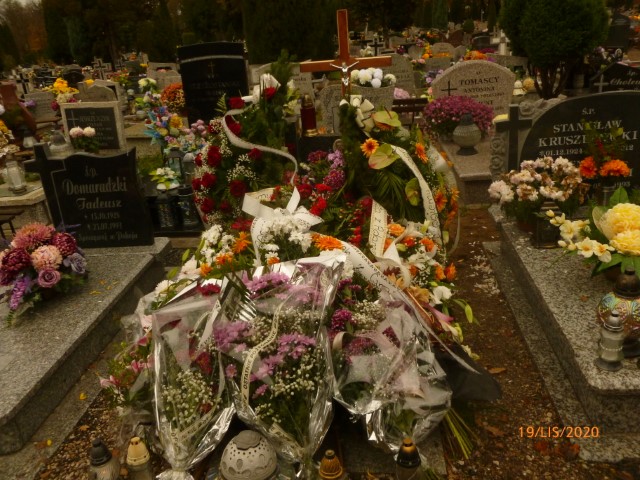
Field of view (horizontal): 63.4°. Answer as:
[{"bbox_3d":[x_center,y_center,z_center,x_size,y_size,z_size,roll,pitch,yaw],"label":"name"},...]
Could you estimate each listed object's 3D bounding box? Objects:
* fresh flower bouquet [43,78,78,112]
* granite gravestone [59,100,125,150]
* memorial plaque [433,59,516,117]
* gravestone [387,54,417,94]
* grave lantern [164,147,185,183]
[{"bbox_3d":[-3.657,-2.035,7.300,0.478,0.464,0.382,-1,20,7],"label":"fresh flower bouquet"},{"bbox_3d":[-2.623,-1.294,6.000,0.607,0.587,0.120,-1,20,7],"label":"granite gravestone"},{"bbox_3d":[1.548,-1.482,5.307,0.819,0.702,0.140,-3,23,5],"label":"memorial plaque"},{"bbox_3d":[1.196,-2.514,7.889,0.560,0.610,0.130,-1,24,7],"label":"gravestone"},{"bbox_3d":[-1.319,-0.658,4.700,0.160,0.330,0.160,-1,20,7],"label":"grave lantern"}]

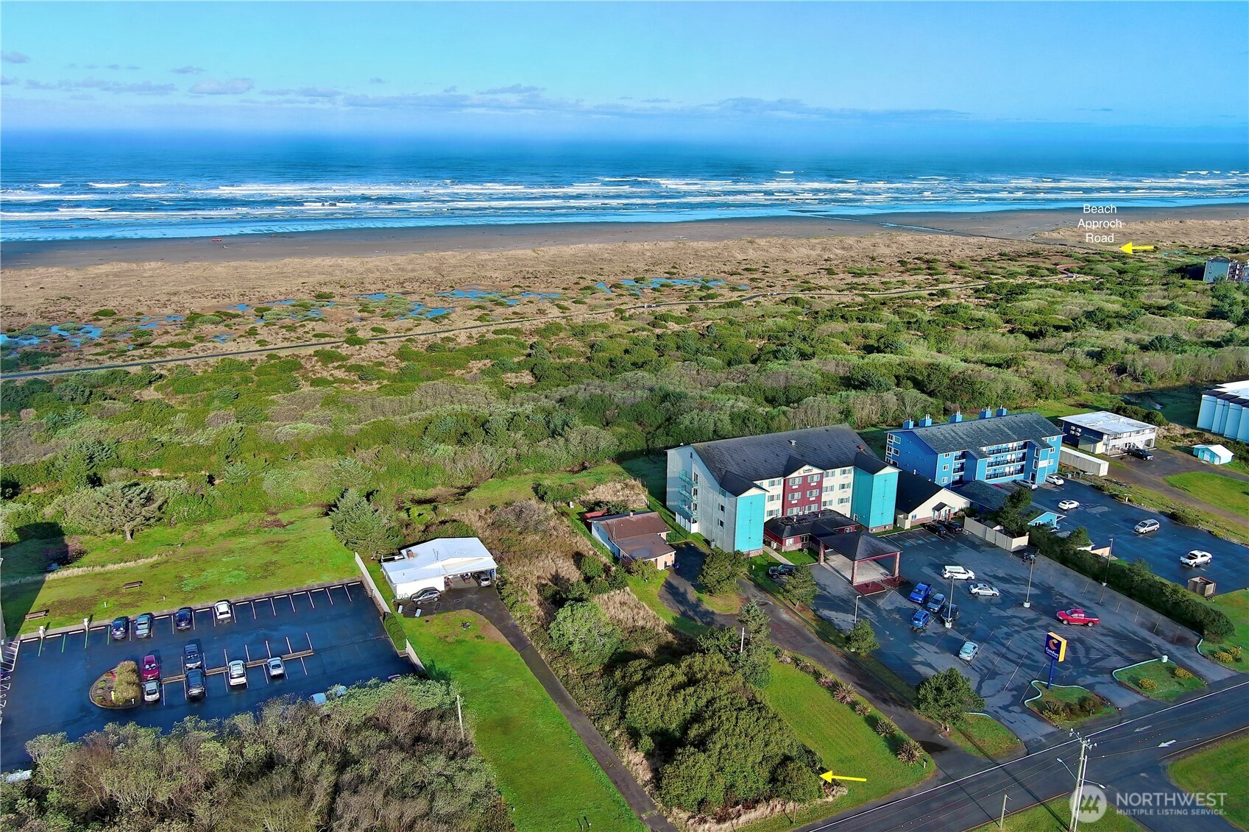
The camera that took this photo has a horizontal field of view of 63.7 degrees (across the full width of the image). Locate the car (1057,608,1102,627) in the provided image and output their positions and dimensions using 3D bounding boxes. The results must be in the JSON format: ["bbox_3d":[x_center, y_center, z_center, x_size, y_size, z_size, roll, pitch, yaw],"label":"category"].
[{"bbox_3d":[67.280,29.810,149.250,5.500,1.820,1.970,3,16,10],"label":"car"}]

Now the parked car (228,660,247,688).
[{"bbox_3d":[-50.199,33.256,130.597,1.970,1.770,4.950,-7,18,-23],"label":"parked car"}]

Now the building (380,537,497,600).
[{"bbox_3d":[-30.350,24.150,163.730,16.780,3.380,12.900,-7,18,-23],"label":"building"}]

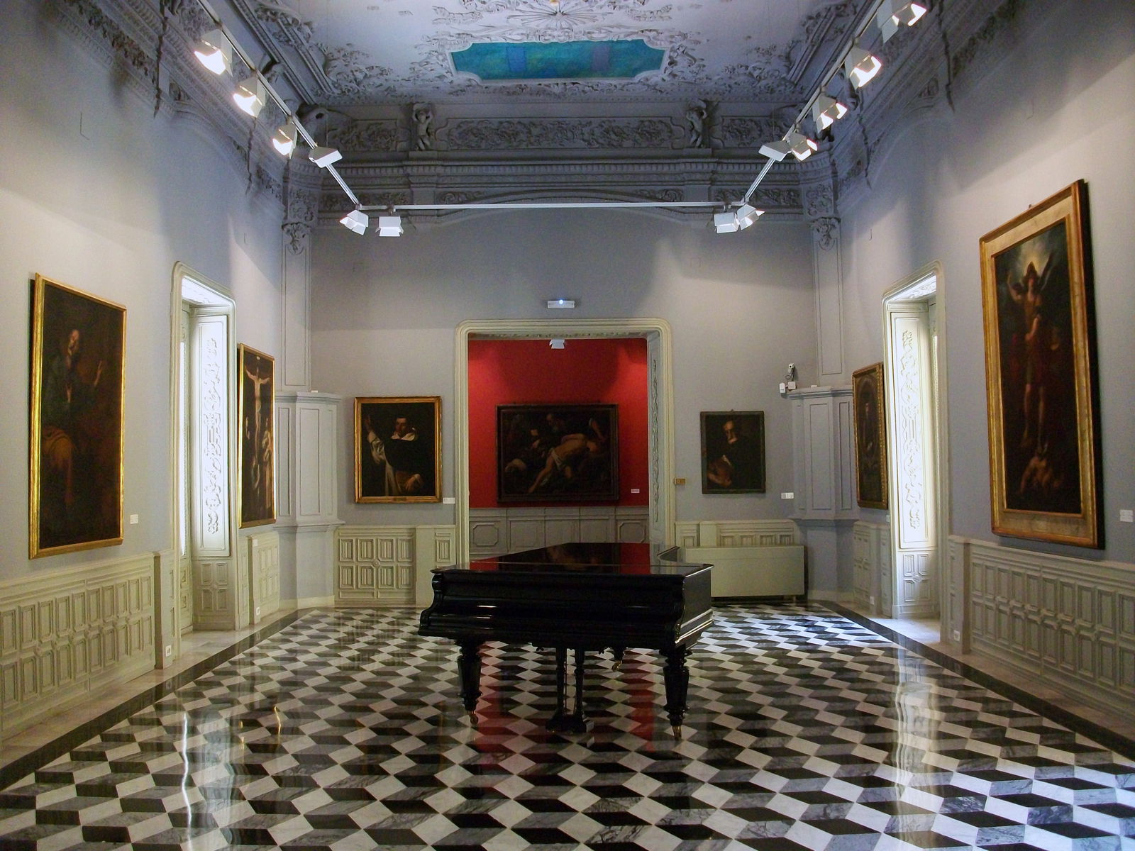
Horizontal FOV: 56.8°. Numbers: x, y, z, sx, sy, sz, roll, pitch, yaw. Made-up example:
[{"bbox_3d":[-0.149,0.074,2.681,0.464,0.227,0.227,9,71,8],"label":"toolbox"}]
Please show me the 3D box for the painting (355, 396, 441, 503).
[{"bbox_3d":[-1.952,0.287,12.149,0.998,1.228,0.080,-1,-3,0],"label":"painting"}]

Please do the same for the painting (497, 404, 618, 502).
[{"bbox_3d":[-0.165,0.490,18.147,2.090,1.668,0.080,-1,-3,0],"label":"painting"}]

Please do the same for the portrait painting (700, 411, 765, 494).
[{"bbox_3d":[1.911,0.318,12.153,0.748,0.963,0.060,-1,-3,0],"label":"portrait painting"}]

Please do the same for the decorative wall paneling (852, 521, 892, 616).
[{"bbox_3d":[3.249,1.527,11.174,0.120,0.927,1.087,-1,-3,0],"label":"decorative wall paneling"}]

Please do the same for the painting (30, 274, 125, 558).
[{"bbox_3d":[-3.280,-0.033,7.021,0.080,1.733,1.318,0,-3,0],"label":"painting"}]

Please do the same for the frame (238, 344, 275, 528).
[{"bbox_3d":[-3.289,0.138,11.041,0.080,1.829,1.244,-1,-3,0],"label":"frame"}]

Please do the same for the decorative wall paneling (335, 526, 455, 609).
[{"bbox_3d":[-1.975,1.633,12.116,1.391,0.945,0.100,-1,-3,0],"label":"decorative wall paneling"}]

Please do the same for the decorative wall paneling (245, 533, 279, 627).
[{"bbox_3d":[-3.273,1.625,11.353,0.120,0.925,1.148,-1,-3,0],"label":"decorative wall paneling"}]

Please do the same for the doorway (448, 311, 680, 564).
[{"bbox_3d":[-0.030,0.426,12.376,2.537,3.327,0.500,-1,-3,0],"label":"doorway"}]

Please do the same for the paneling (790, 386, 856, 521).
[{"bbox_3d":[2.946,0.329,12.077,0.755,1.527,0.211,-2,-3,21],"label":"paneling"}]

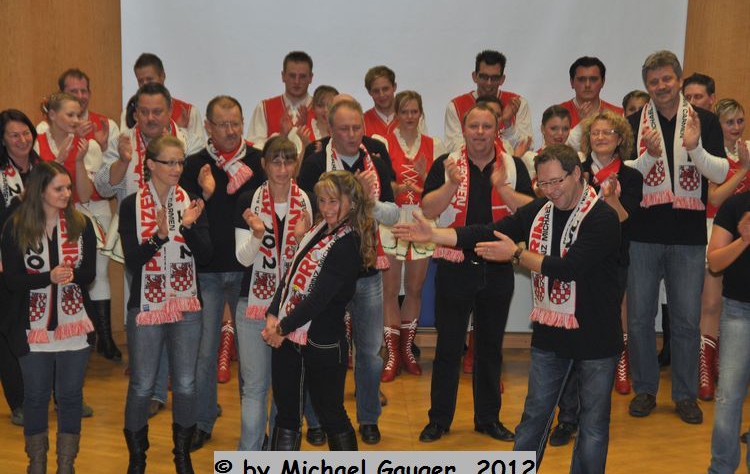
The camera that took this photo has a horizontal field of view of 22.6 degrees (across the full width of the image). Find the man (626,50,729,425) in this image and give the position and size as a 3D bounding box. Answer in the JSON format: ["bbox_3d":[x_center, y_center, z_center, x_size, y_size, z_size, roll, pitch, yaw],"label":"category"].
[{"bbox_3d":[1.599,-0.002,9.934,0.540,1.940,0.450,2,12,8],"label":"man"}]

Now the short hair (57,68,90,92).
[{"bbox_3d":[-1.668,-0.867,10.377,0.170,0.130,0.190,-4,14,-19],"label":"short hair"}]

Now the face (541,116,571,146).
[{"bbox_3d":[0.976,-0.562,10.072,0.150,0.180,0.120,-2,14,-12],"label":"face"}]

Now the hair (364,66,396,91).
[{"bbox_3d":[0.032,-0.908,10.797,0.180,0.150,0.200,3,12,12],"label":"hair"}]

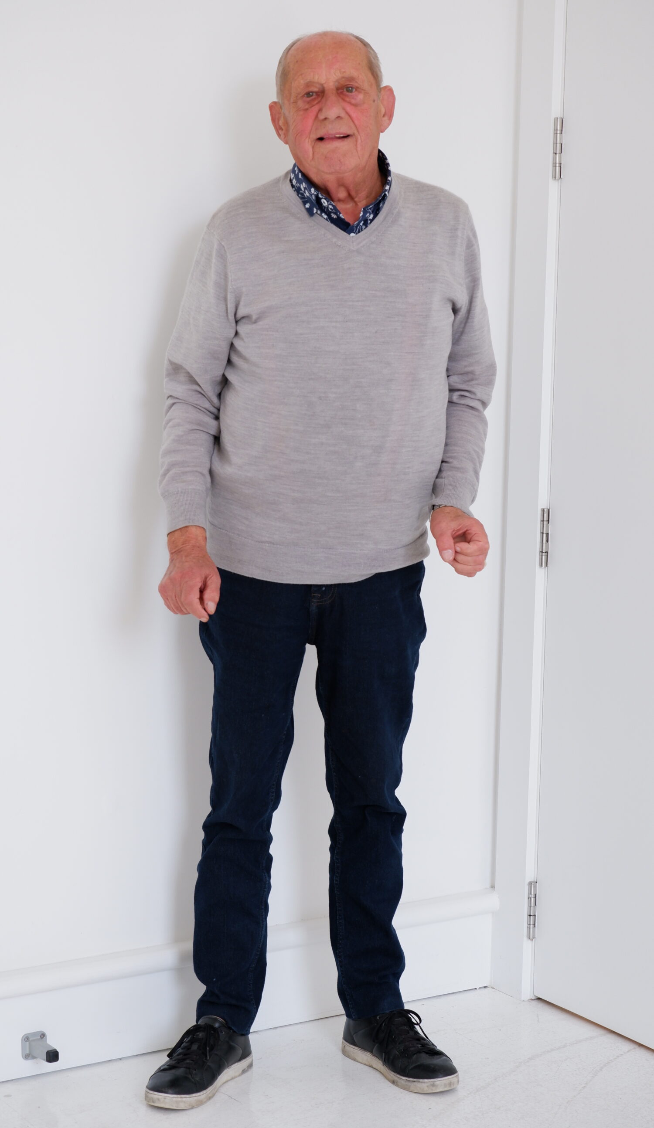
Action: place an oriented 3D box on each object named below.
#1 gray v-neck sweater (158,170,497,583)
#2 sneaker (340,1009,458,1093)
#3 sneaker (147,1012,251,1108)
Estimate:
[{"bbox_3d":[-0.002,-0.306,3.704,0.520,0.630,0.310,0,8,-7],"label":"gray v-neck sweater"},{"bbox_3d":[0.118,0.805,3.936,0.102,0.112,0.270,-5,10,-38],"label":"sneaker"},{"bbox_3d":[-0.205,0.811,3.849,0.102,0.112,0.270,6,9,30],"label":"sneaker"}]

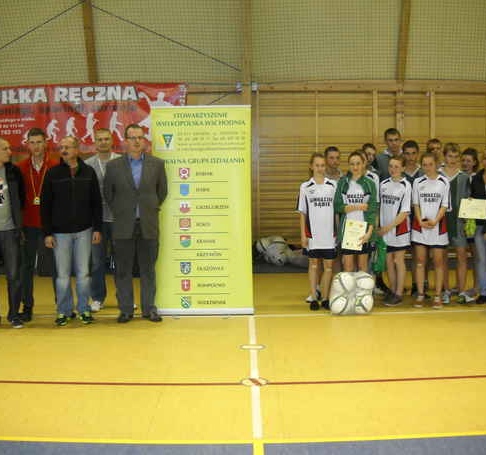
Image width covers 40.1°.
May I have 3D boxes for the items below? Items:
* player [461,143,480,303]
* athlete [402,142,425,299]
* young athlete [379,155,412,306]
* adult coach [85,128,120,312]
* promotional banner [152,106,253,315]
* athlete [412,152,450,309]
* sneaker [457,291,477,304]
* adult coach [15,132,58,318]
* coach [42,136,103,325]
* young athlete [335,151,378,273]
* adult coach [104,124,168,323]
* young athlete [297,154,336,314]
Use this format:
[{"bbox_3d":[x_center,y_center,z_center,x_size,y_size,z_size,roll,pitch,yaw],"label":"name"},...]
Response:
[{"bbox_3d":[2.489,-0.046,7.297,0.440,1.653,0.280,0,4,16],"label":"player"},{"bbox_3d":[1.824,-0.081,7.116,0.460,1.686,0.300,0,6,10],"label":"athlete"},{"bbox_3d":[1.577,0.029,6.823,0.400,1.546,0.320,3,7,33],"label":"young athlete"},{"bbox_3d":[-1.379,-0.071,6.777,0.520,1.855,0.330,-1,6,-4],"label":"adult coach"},{"bbox_3d":[-0.400,-0.172,6.650,0.970,2.064,0.200,0,4,3],"label":"promotional banner"},{"bbox_3d":[1.933,0.029,6.843,0.430,1.581,0.300,0,4,14],"label":"athlete"},{"bbox_3d":[2.324,0.728,6.920,0.100,0.120,0.270,-5,7,-35],"label":"sneaker"},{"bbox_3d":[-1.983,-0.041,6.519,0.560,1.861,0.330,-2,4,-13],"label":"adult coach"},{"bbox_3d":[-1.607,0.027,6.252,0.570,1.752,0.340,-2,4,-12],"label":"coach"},{"bbox_3d":[1.145,0.032,6.692,0.460,1.562,0.320,0,6,6],"label":"young athlete"},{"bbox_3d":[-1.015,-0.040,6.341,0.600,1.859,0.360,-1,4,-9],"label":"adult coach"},{"bbox_3d":[0.757,0.037,6.721,0.420,1.579,0.280,0,6,4],"label":"young athlete"}]

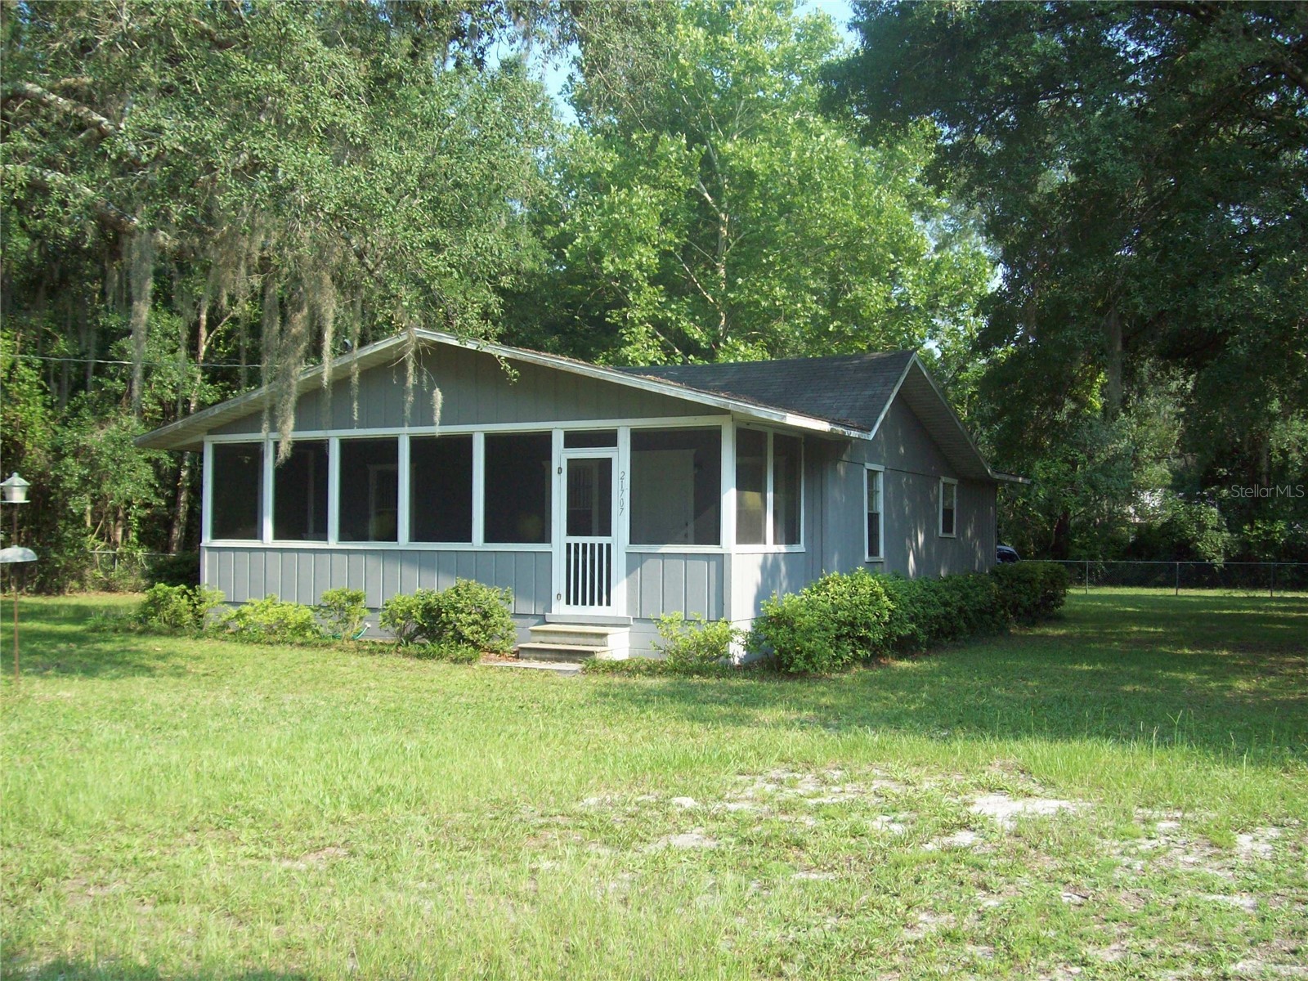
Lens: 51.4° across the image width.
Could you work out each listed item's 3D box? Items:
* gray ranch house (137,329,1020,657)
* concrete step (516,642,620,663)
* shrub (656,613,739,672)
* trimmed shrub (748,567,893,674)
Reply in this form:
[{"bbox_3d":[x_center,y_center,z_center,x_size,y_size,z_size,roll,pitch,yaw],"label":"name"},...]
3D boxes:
[{"bbox_3d":[-0.269,0.189,22.791,10.394,4.154,11.885,-1,-2,28],"label":"gray ranch house"},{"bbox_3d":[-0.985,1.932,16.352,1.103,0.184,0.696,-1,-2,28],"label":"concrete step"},{"bbox_3d":[0.461,1.722,15.615,0.954,0.596,0.725,-1,-2,28],"label":"shrub"},{"bbox_3d":[1.906,1.462,15.990,1.192,1.133,2.186,-1,-2,28],"label":"trimmed shrub"}]

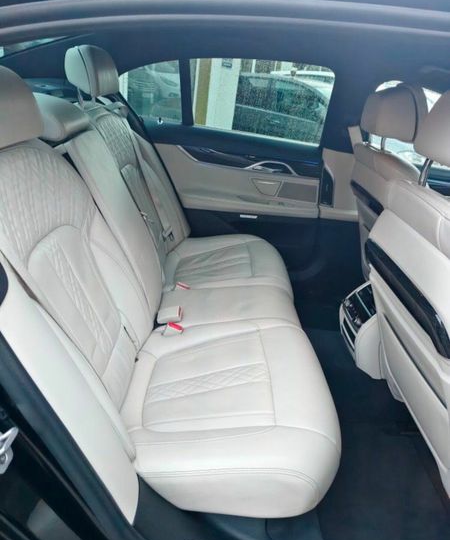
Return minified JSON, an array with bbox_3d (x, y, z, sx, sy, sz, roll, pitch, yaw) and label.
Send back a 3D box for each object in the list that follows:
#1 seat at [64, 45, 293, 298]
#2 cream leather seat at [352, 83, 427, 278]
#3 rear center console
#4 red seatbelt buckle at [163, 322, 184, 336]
[{"bbox_3d":[-0.149,-0.369,1.745,0.960,0.985,0.540,5,25,-3],"label":"seat"},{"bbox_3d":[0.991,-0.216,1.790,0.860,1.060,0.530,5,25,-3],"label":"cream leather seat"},{"bbox_3d":[0.590,0.225,1.565,0.245,0.330,0.220,5,25,-3],"label":"rear center console"},{"bbox_3d":[-0.164,0.191,1.259,0.050,0.055,0.035,28,21,-13],"label":"red seatbelt buckle"}]

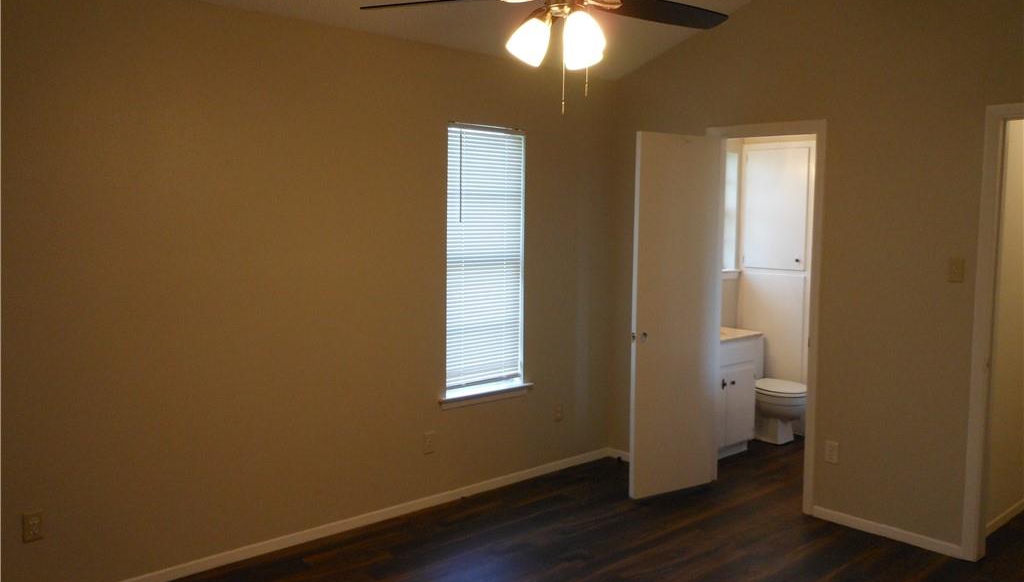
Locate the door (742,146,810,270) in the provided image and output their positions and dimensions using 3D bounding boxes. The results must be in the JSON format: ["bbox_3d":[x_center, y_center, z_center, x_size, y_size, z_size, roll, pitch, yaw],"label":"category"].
[{"bbox_3d":[1.965,-0.607,6.174,0.020,0.901,0.510,-4,7,-43],"label":"door"}]

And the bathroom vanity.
[{"bbox_3d":[1.205,0.702,5.605,0.755,0.815,0.600,-4,7,-43],"label":"bathroom vanity"}]

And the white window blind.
[{"bbox_3d":[-0.156,-0.187,4.706,0.573,1.440,0.040,-4,7,-43],"label":"white window blind"}]

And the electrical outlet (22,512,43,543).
[{"bbox_3d":[-1.849,0.914,3.198,0.072,0.116,0.010,-4,7,-43],"label":"electrical outlet"}]

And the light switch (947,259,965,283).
[{"bbox_3d":[2.071,-0.093,3.872,0.012,0.116,0.072,-4,7,-43],"label":"light switch"}]

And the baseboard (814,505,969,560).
[{"bbox_3d":[1.871,1.212,4.191,0.012,0.052,0.748,-4,7,-43],"label":"baseboard"}]

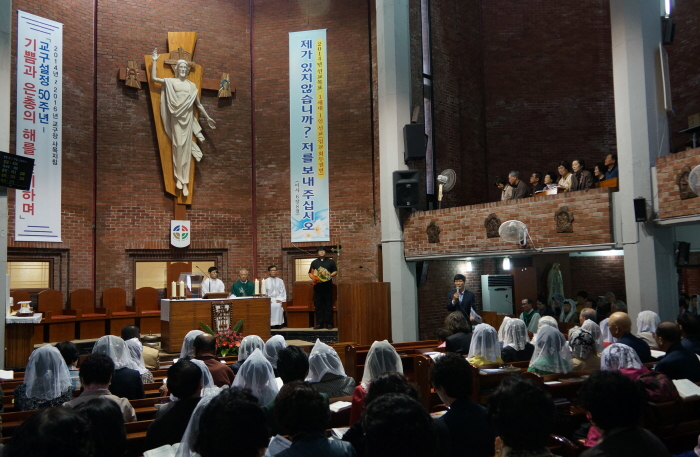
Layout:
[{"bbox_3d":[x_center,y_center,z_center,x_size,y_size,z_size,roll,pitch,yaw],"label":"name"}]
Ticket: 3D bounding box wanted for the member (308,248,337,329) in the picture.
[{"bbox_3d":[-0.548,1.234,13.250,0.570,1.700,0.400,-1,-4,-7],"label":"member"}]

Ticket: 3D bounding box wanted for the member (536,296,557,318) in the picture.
[{"bbox_3d":[3.259,1.809,11.044,0.720,1.270,0.450,1,-5,-32],"label":"member"}]

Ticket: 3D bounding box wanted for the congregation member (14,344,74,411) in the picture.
[{"bbox_3d":[-2.382,1.516,4.986,0.470,1.250,0.720,1,-4,-25],"label":"congregation member"}]

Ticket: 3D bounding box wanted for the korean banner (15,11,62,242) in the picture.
[{"bbox_3d":[-6.239,-2.018,12.946,0.030,4.595,0.922,-4,-5,37],"label":"korean banner"}]

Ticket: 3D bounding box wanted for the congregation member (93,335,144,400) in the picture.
[{"bbox_3d":[-1.803,1.460,4.876,0.460,1.300,0.700,1,-5,-26],"label":"congregation member"}]

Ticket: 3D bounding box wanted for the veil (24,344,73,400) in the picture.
[{"bbox_3d":[-2.188,1.045,4.650,0.330,0.390,0.290,1,-5,-26],"label":"veil"}]

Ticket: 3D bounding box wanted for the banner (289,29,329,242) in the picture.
[{"bbox_3d":[-0.960,-2.165,15.000,0.930,5.000,0.030,-2,-4,12],"label":"banner"}]

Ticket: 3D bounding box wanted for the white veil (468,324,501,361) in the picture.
[{"bbox_3d":[1.270,1.081,6.050,0.270,0.350,0.260,0,-5,-20],"label":"white veil"}]

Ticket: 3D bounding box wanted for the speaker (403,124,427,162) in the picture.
[{"bbox_3d":[1.272,-1.668,12.500,0.400,0.640,0.360,0,-2,-14],"label":"speaker"}]

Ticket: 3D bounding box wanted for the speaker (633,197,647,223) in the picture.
[{"bbox_3d":[3.880,-0.255,8.590,0.160,0.320,0.170,-4,5,33],"label":"speaker"}]

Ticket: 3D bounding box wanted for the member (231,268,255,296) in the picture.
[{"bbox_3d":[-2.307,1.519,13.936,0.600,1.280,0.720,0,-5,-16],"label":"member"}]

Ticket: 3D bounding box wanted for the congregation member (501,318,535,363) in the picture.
[{"bbox_3d":[1.654,1.572,6.773,0.450,1.250,0.720,1,-5,-33],"label":"congregation member"}]

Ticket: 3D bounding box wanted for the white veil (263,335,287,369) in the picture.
[{"bbox_3d":[-0.629,1.050,5.450,0.220,0.290,0.240,1,-5,-26],"label":"white veil"}]

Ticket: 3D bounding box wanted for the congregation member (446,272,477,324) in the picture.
[{"bbox_3d":[1.863,1.618,10.534,0.530,1.720,0.400,-2,-4,10],"label":"congregation member"}]

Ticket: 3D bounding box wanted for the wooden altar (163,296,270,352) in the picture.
[{"bbox_3d":[-2.586,1.832,12.402,1.896,0.940,0.850,1,-5,-26],"label":"wooden altar"}]

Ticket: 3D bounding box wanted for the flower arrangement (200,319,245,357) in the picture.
[{"bbox_3d":[-2.237,1.915,11.242,0.760,0.633,0.520,1,-5,-26],"label":"flower arrangement"}]

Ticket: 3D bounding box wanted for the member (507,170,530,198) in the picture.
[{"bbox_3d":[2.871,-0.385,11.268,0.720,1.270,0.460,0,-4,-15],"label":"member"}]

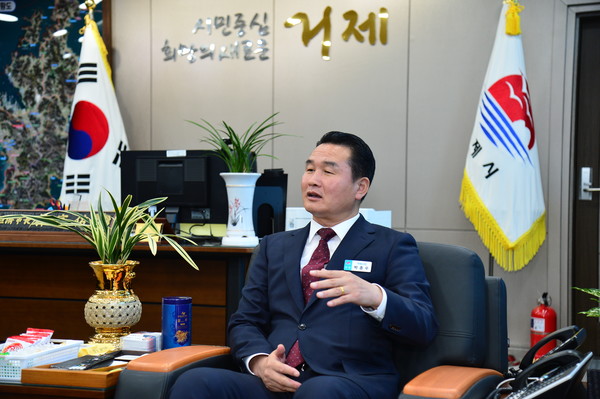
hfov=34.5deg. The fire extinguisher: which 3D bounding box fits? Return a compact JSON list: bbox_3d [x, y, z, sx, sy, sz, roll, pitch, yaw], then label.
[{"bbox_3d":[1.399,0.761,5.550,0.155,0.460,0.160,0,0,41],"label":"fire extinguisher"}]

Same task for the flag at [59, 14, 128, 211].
[{"bbox_3d":[-1.404,-0.485,6.600,0.530,1.550,0.280,1,0,7],"label":"flag"}]

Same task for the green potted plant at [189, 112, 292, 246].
[{"bbox_3d":[-0.281,-0.090,4.350,0.460,0.600,0.430,1,0,0],"label":"green potted plant"}]

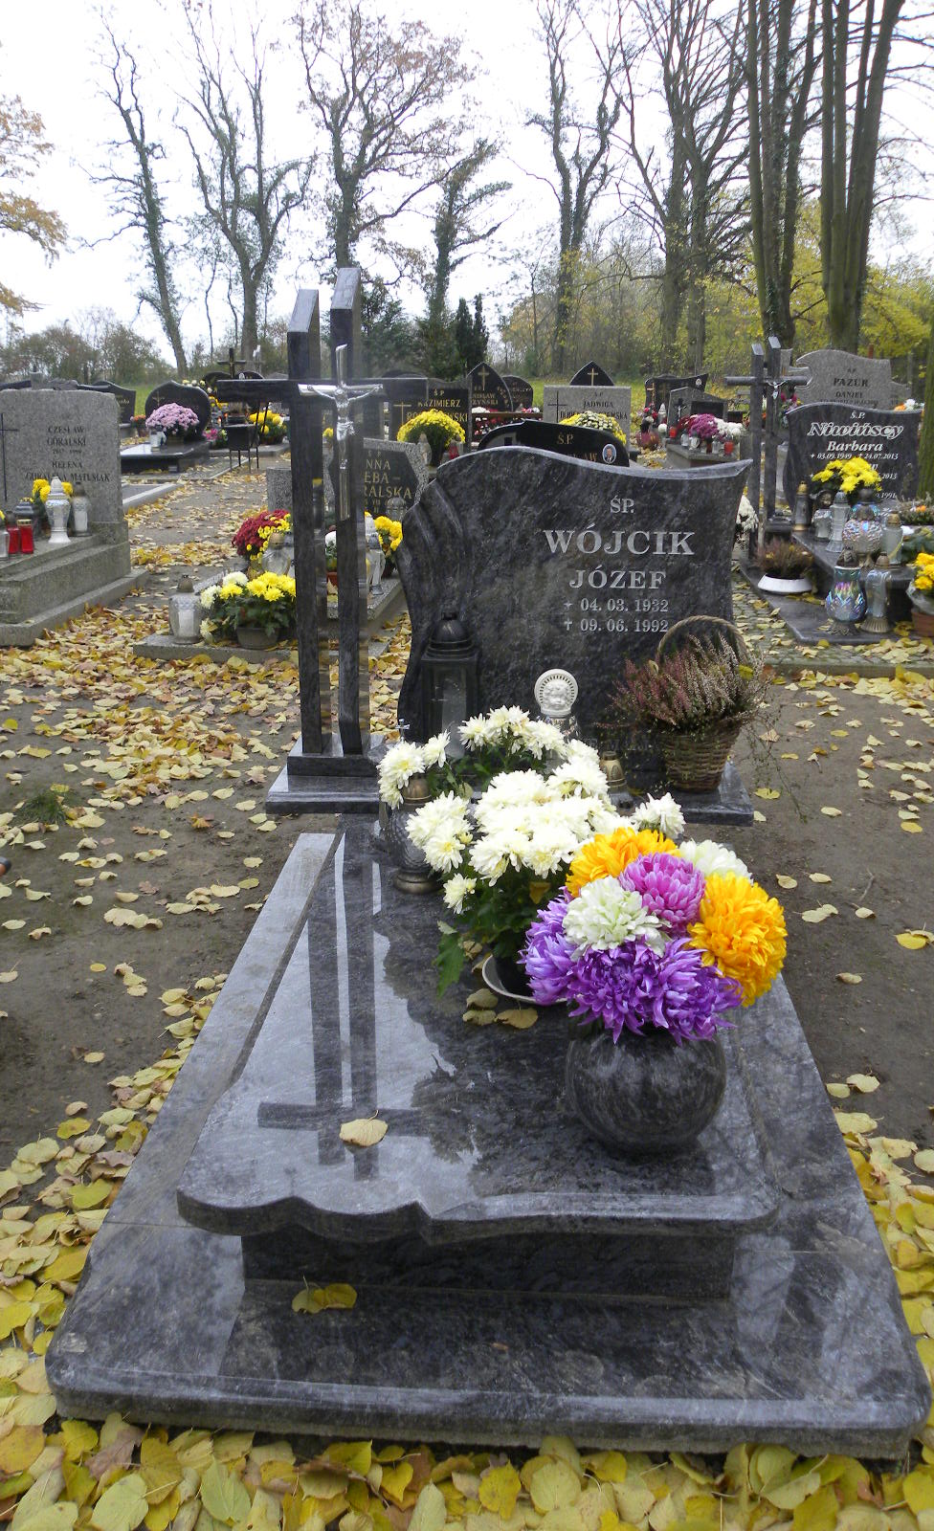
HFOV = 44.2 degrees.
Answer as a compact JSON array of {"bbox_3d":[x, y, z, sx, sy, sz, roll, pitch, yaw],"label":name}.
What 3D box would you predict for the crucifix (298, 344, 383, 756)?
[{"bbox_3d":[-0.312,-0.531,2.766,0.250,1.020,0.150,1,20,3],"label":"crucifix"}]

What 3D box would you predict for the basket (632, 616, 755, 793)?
[{"bbox_3d":[0.564,-0.154,2.866,0.307,0.432,0.260,1,19,3],"label":"basket"}]

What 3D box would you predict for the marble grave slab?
[{"bbox_3d":[0.067,0.436,2.235,1.153,0.250,1.758,1,20,3],"label":"marble grave slab"}]

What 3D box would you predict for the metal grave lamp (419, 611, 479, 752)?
[{"bbox_3d":[-0.043,-0.166,2.867,0.149,0.427,0.149,1,19,3],"label":"metal grave lamp"}]

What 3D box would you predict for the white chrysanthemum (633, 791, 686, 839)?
[{"bbox_3d":[0.339,0.090,2.031,0.097,0.080,0.097,1,19,3],"label":"white chrysanthemum"}]

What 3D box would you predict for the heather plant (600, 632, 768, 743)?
[{"bbox_3d":[0.525,-0.181,2.782,0.410,0.230,0.300,1,20,3],"label":"heather plant"}]

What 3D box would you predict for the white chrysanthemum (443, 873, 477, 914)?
[{"bbox_3d":[-0.011,0.219,1.964,0.057,0.063,0.057,1,19,3],"label":"white chrysanthemum"}]

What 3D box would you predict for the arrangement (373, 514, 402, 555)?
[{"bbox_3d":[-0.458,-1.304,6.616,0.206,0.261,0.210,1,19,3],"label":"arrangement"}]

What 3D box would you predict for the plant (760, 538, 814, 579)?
[{"bbox_3d":[1.751,-1.129,6.294,0.290,0.190,0.270,1,20,3],"label":"plant"}]

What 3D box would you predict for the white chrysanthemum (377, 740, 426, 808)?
[{"bbox_3d":[-0.118,0.016,2.052,0.090,0.100,0.085,1,20,3],"label":"white chrysanthemum"}]

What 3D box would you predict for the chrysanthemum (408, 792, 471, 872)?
[{"bbox_3d":[-0.048,0.115,1.996,0.110,0.125,0.104,1,19,3],"label":"chrysanthemum"}]

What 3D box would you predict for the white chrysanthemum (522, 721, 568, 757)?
[{"bbox_3d":[0.141,-0.049,2.076,0.085,0.070,0.085,1,20,3],"label":"white chrysanthemum"}]

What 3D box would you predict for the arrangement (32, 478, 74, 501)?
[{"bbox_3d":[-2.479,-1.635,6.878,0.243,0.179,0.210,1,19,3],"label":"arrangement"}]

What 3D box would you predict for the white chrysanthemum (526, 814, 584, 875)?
[{"bbox_3d":[0.142,0.130,1.855,0.095,0.085,0.085,1,20,3],"label":"white chrysanthemum"}]

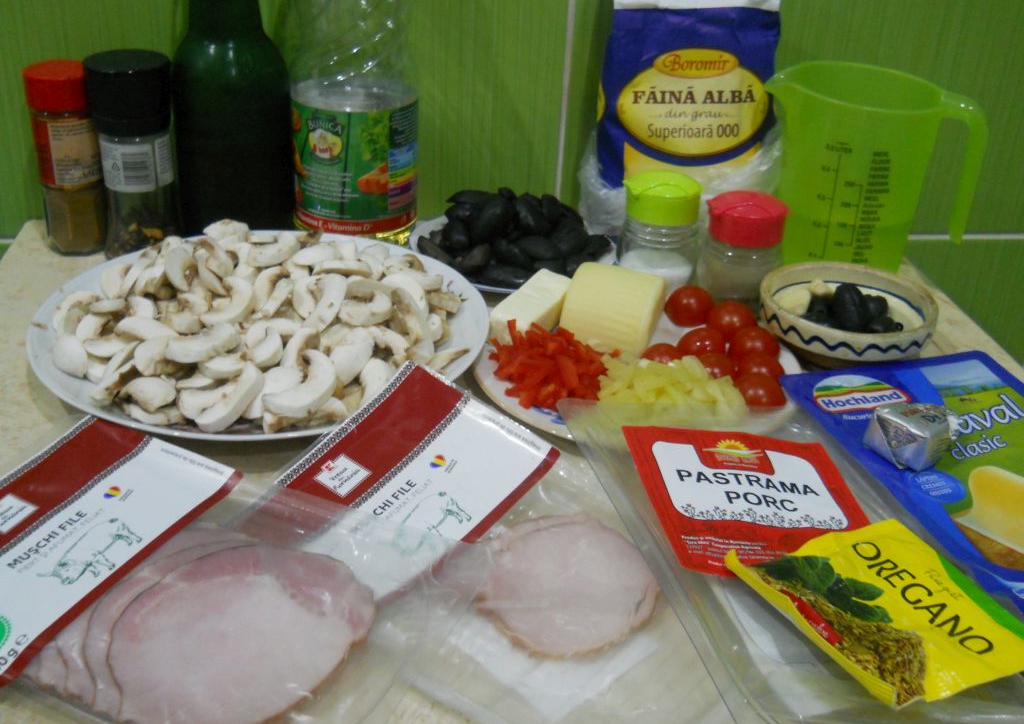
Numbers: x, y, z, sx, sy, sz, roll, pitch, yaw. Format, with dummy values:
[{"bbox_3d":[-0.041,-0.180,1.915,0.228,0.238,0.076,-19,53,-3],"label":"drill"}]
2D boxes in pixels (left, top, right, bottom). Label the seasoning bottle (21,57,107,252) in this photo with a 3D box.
[{"bbox_3d":[-0.279,-0.127,0.687,0.045,0.112,0.045,3,29,-2],"label":"seasoning bottle"}]

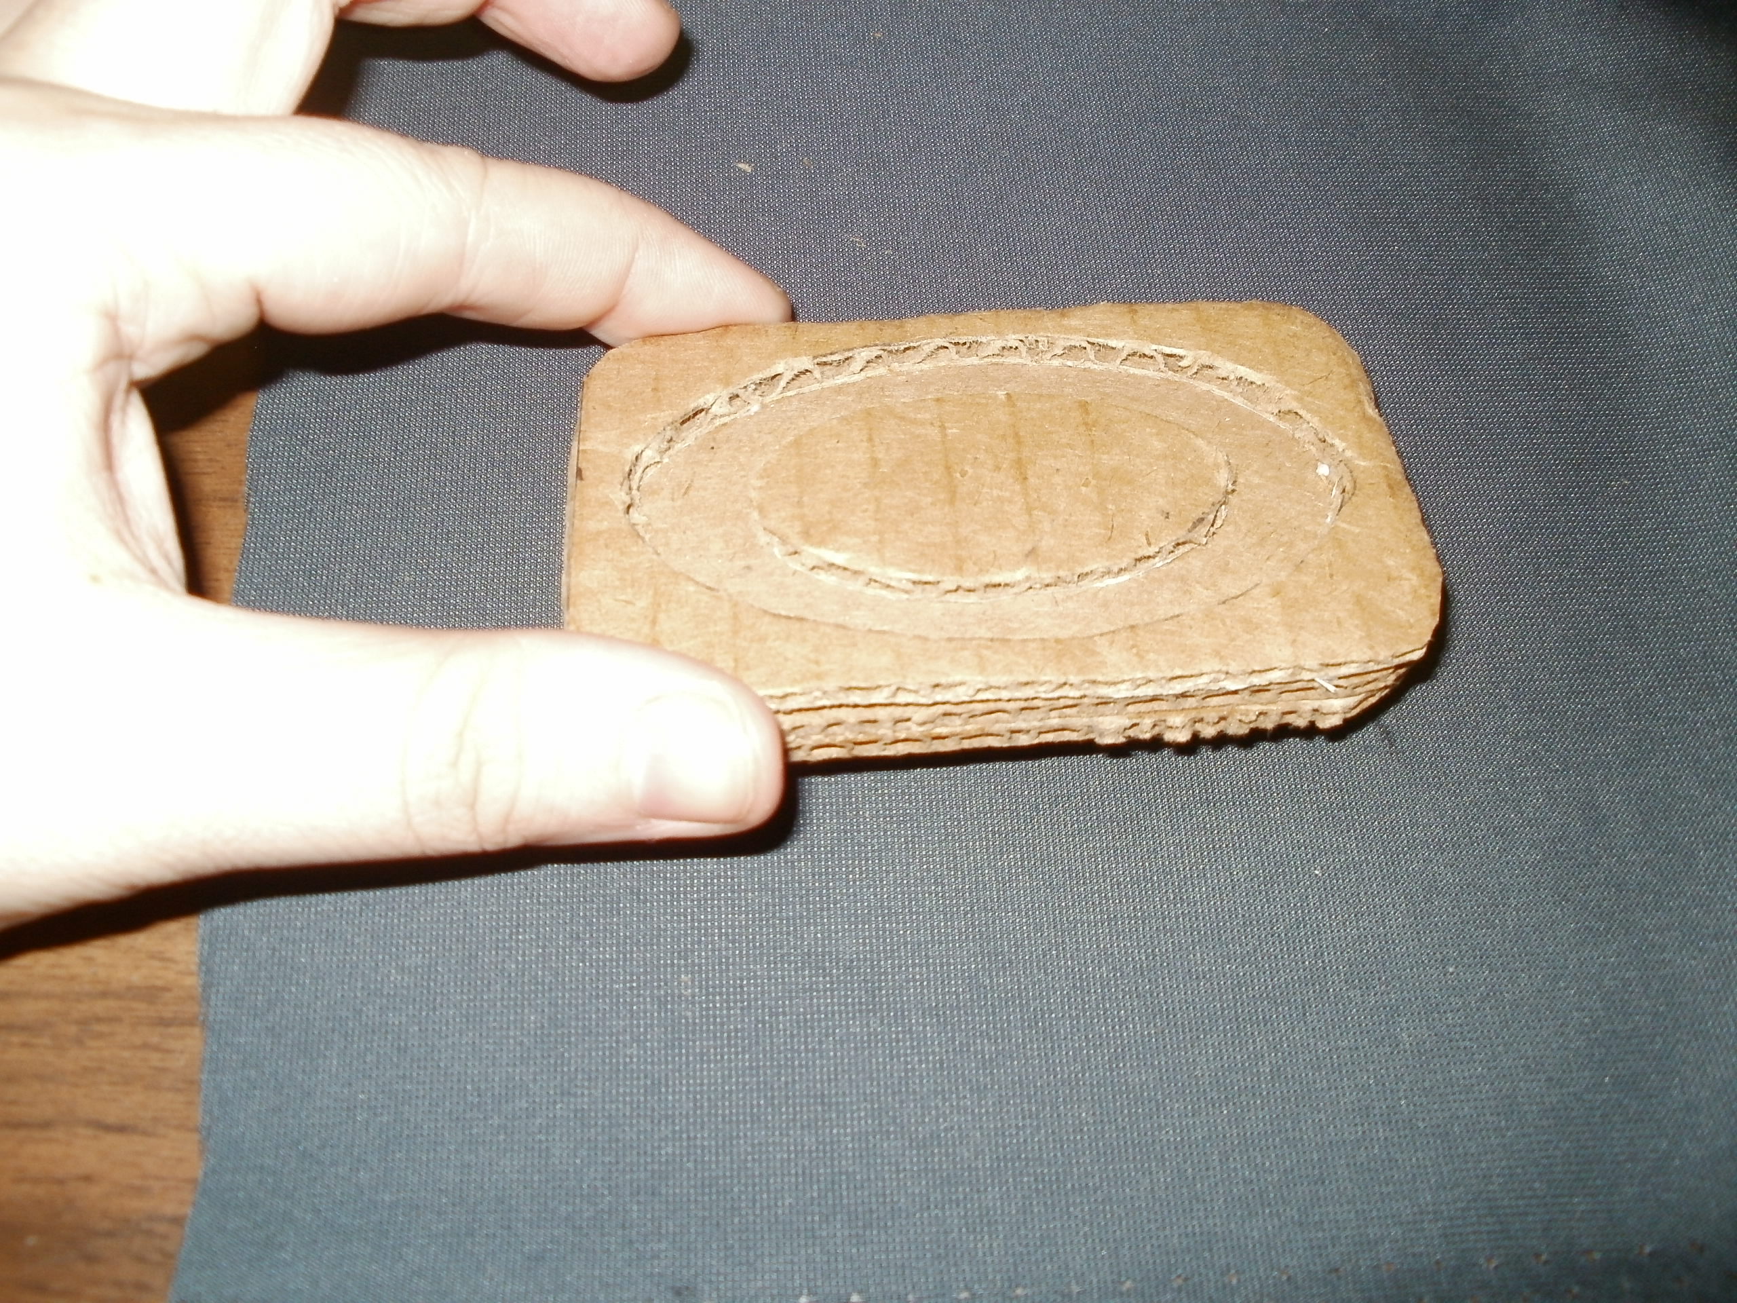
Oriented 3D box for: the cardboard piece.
[{"bbox_3d":[0.013,-0.015,0.197,0.088,0.010,0.057,-3,48,-2],"label":"cardboard piece"}]

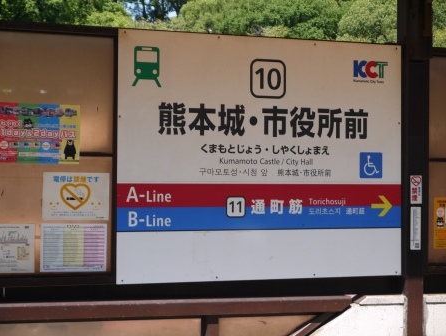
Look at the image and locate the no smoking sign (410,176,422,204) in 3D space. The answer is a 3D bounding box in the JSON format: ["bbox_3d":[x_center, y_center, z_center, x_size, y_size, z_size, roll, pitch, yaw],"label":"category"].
[{"bbox_3d":[1.359,0.155,7.627,0.094,0.201,0.010,1,-1,-22],"label":"no smoking sign"}]

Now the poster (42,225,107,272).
[{"bbox_3d":[-0.924,0.499,6.762,0.420,0.297,0.010,2,-1,-22],"label":"poster"}]

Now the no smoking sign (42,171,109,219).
[{"bbox_3d":[-0.911,0.179,6.771,0.420,0.297,0.010,1,-1,-22],"label":"no smoking sign"}]

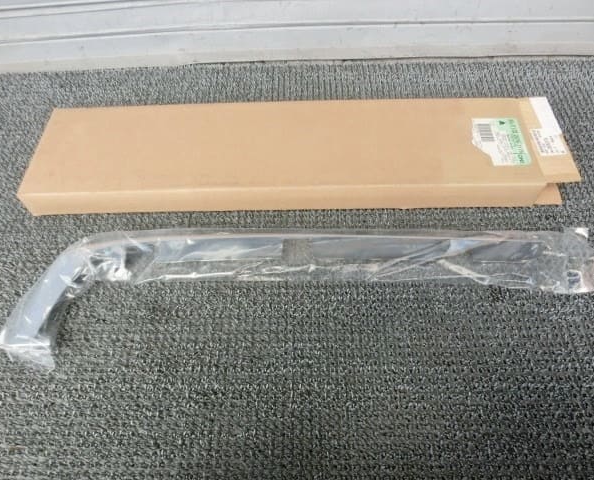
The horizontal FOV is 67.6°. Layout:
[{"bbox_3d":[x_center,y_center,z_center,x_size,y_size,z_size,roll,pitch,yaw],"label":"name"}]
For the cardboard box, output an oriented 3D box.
[{"bbox_3d":[-0.007,-0.151,0.793,0.912,0.060,0.199,-1,58,3],"label":"cardboard box"}]

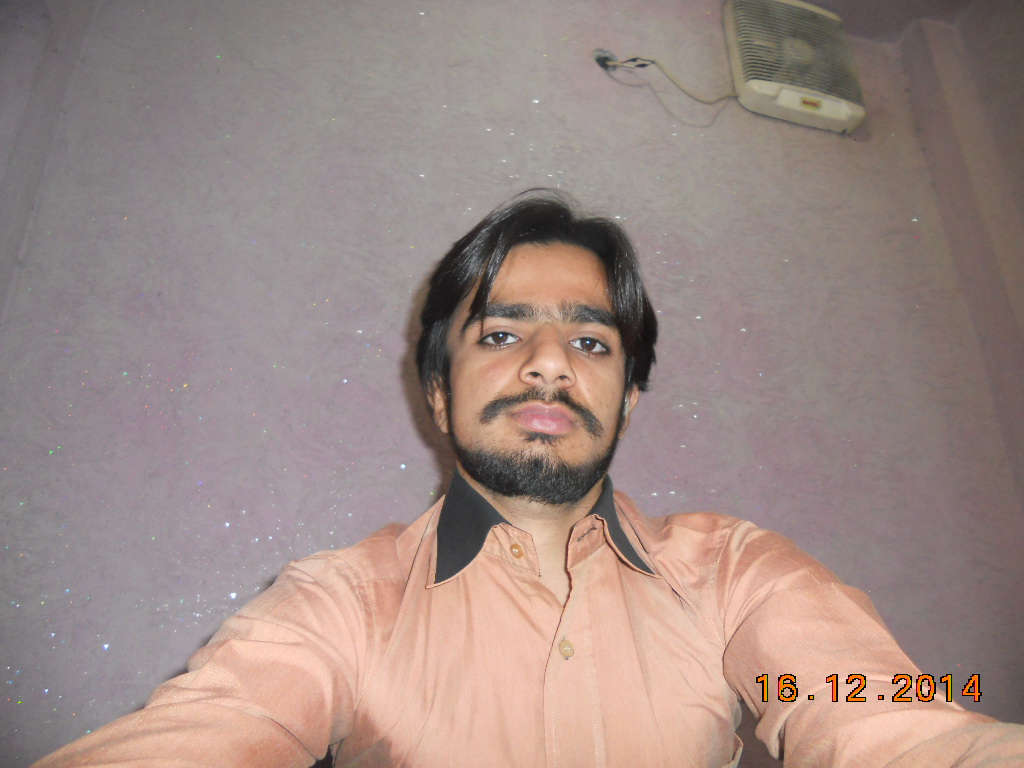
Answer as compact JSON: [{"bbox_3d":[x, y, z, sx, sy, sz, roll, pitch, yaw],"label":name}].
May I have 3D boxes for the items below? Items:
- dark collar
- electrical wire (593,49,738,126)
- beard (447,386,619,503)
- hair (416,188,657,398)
[{"bbox_3d":[0.018,0.112,0.660,0.168,0.105,0.140,3,-18,-3],"label":"dark collar"},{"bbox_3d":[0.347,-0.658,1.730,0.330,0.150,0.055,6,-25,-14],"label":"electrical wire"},{"bbox_3d":[0.019,0.050,0.590,0.134,0.085,0.083,3,-13,-5],"label":"beard"},{"bbox_3d":[0.015,-0.054,0.688,0.200,0.198,0.192,3,-13,-5],"label":"hair"}]

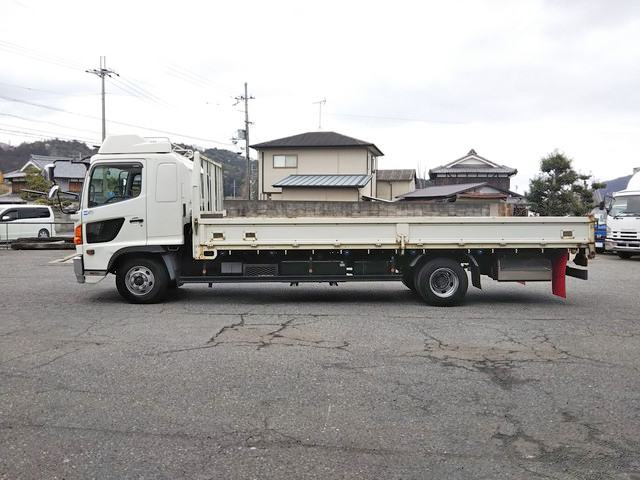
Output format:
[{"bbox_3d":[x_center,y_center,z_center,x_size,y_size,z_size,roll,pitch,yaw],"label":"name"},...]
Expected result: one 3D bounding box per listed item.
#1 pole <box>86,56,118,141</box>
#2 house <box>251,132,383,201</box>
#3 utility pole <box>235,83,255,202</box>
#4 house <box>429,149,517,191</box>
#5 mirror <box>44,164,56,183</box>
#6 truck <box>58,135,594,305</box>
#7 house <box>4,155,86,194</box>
[{"bbox_3d":[-18.400,-8.400,47.000,2.300,14.200,1.400,-1,2,-17],"label":"pole"},{"bbox_3d":[0.200,-3.980,37.800,8.000,7.100,7.800,0,2,11],"label":"house"},{"bbox_3d":[-6.450,-7.200,48.000,1.800,12.700,1.000,0,2,-6],"label":"utility pole"},{"bbox_3d":[15.100,-5.100,56.000,8.400,7.900,9.800,0,2,12],"label":"house"},{"bbox_3d":[-4.180,-1.030,8.600,0.110,0.300,0.200,0,2,-5],"label":"mirror"},{"bbox_3d":[0.130,-0.385,9.870,8.420,2.770,2.300,0,2,0],"label":"truck"},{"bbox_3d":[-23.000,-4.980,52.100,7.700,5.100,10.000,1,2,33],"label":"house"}]

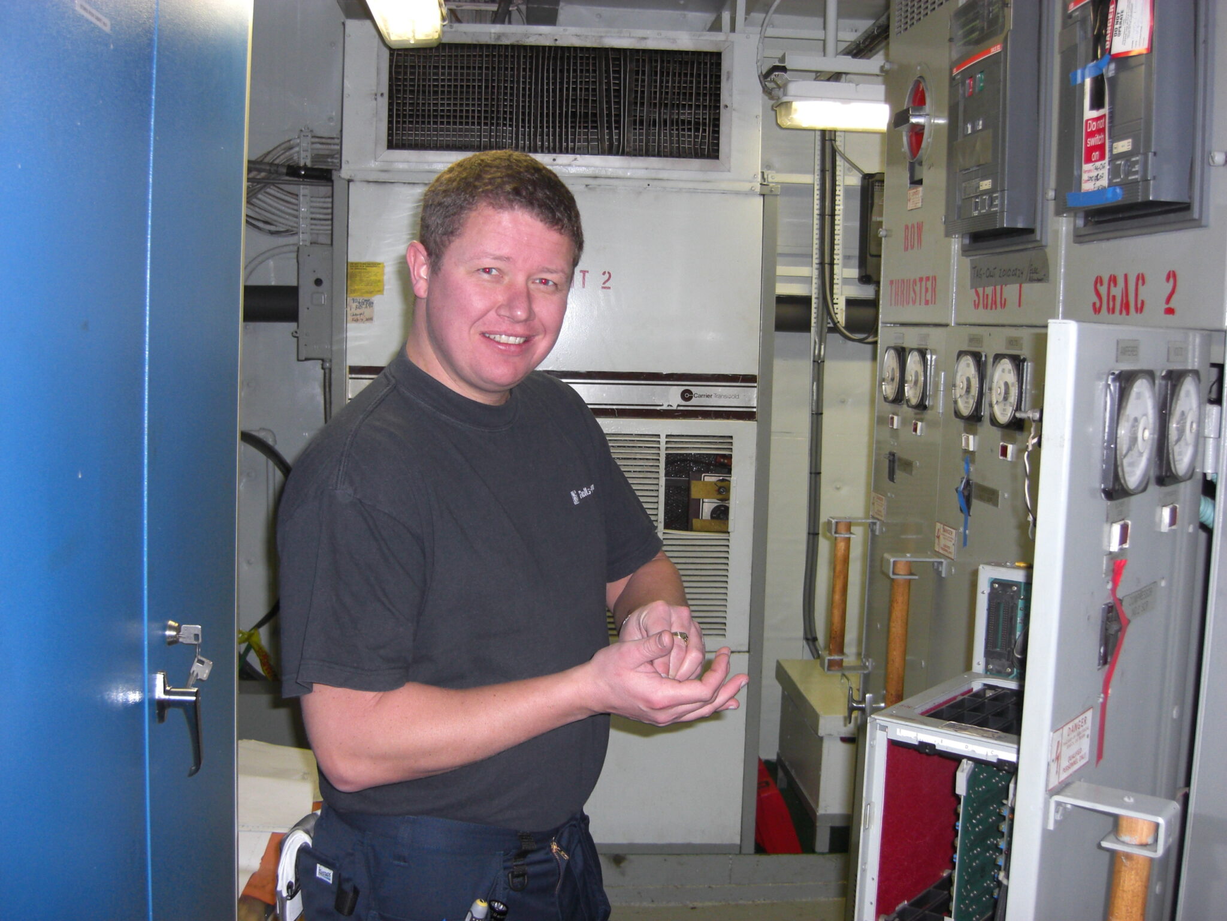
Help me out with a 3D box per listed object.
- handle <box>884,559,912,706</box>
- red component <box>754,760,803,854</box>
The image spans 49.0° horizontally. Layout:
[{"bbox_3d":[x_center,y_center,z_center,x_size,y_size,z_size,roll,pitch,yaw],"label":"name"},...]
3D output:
[{"bbox_3d":[0.522,0.346,2.473,0.032,0.335,0.032,1,5,-2],"label":"handle"},{"bbox_3d":[0.500,1.049,4.100,0.150,0.230,0.250,1,5,-2],"label":"red component"}]

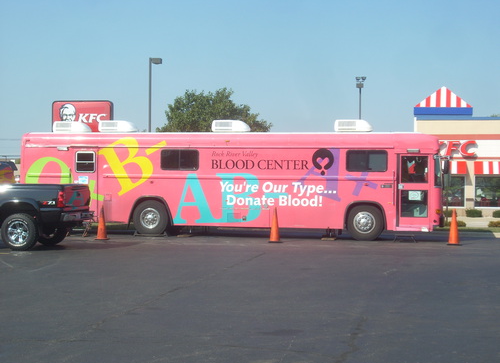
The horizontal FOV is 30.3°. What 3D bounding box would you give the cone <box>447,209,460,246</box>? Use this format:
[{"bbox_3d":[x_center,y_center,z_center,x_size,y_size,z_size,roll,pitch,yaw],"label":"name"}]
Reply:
[{"bbox_3d":[5.147,1.147,23.300,0.370,0.914,0.370,0,0,-6],"label":"cone"}]

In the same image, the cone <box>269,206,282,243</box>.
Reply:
[{"bbox_3d":[0.662,1.124,24.000,0.370,0.914,0.370,0,0,-6],"label":"cone"}]

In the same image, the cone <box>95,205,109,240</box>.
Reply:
[{"bbox_3d":[-3.931,1.088,24.600,0.370,0.914,0.370,0,0,-6],"label":"cone"}]

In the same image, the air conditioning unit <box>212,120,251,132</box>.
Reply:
[{"bbox_3d":[-0.520,-1.610,27.000,1.060,0.350,0.720,0,0,14],"label":"air conditioning unit"}]

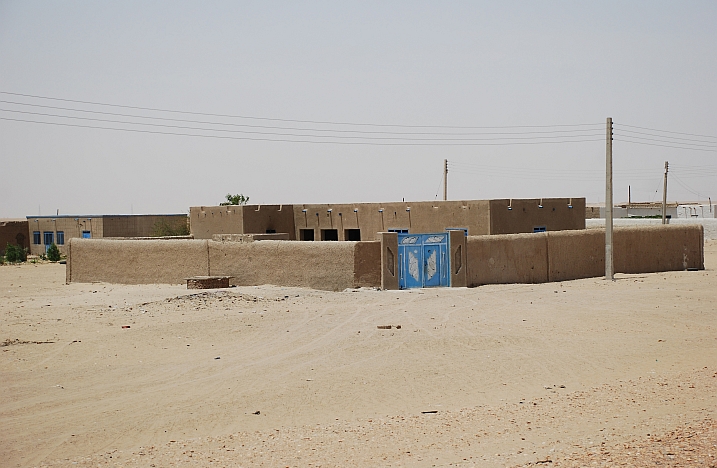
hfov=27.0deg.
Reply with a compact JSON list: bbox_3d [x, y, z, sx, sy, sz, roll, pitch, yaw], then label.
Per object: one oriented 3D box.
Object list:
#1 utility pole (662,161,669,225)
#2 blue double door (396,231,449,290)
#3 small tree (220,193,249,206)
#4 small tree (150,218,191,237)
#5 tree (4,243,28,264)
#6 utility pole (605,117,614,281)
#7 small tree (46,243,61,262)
[{"bbox_3d":[28.757,-3.033,140.058,0.330,7.450,0.330,1,1,0],"label":"utility pole"},{"bbox_3d":[3.005,1.215,67.319,3.100,2.440,0.150,-2,1,-40],"label":"blue double door"},{"bbox_3d":[-8.784,-0.447,107.038,2.600,4.900,2.600,-1,1,0],"label":"small tree"},{"bbox_3d":[-13.345,0.478,107.025,3.200,3.250,3.000,-1,1,0],"label":"small tree"},{"bbox_3d":[-26.739,1.455,117.012,1.750,1.470,1.600,-1,1,0],"label":"tree"},{"bbox_3d":[11.937,-1.662,71.060,0.360,7.690,0.360,0,1,0],"label":"utility pole"},{"bbox_3d":[-23.790,1.439,117.011,1.120,1.440,1.100,-1,1,0],"label":"small tree"}]

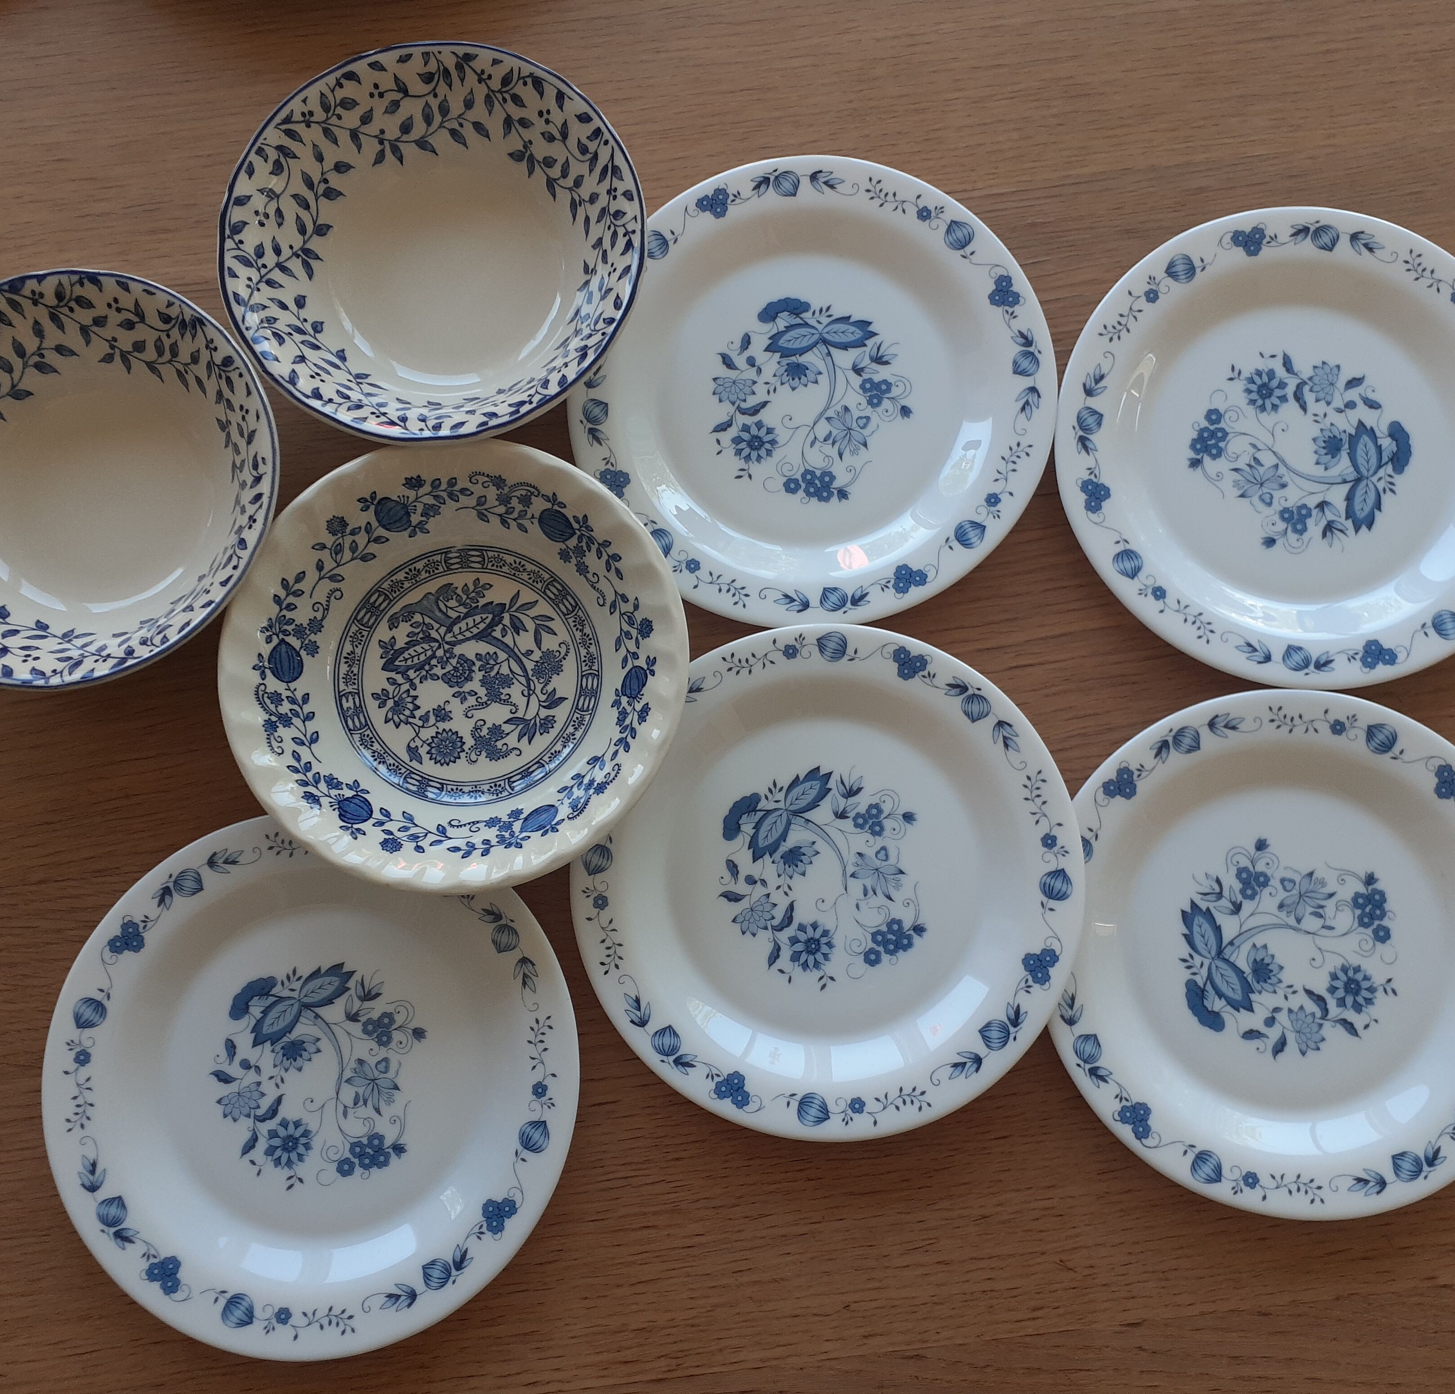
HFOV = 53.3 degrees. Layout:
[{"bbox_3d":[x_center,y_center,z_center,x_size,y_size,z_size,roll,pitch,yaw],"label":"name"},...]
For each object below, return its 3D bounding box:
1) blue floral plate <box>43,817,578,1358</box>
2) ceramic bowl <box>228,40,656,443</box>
[{"bbox_3d":[-0.150,0.138,0.532,0.193,0.021,0.193,0,81,0],"label":"blue floral plate"},{"bbox_3d":[-0.110,-0.167,0.563,0.158,0.052,0.158,0,81,0],"label":"ceramic bowl"}]

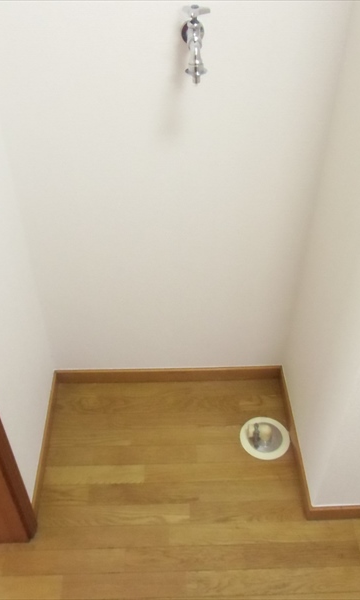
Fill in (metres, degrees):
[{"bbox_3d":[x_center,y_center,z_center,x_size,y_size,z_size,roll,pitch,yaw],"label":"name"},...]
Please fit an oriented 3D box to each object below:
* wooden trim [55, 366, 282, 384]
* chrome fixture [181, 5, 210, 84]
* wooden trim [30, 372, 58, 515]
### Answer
[{"bbox_3d":[-0.037,0.253,1.885,0.772,0.059,0.011,-1,42,-2],"label":"wooden trim"},{"bbox_3d":[0.032,-0.520,1.121,0.057,0.133,0.115,-1,42,-2],"label":"chrome fixture"},{"bbox_3d":[-0.408,0.427,1.690,0.011,0.059,0.485,-1,42,-2],"label":"wooden trim"}]

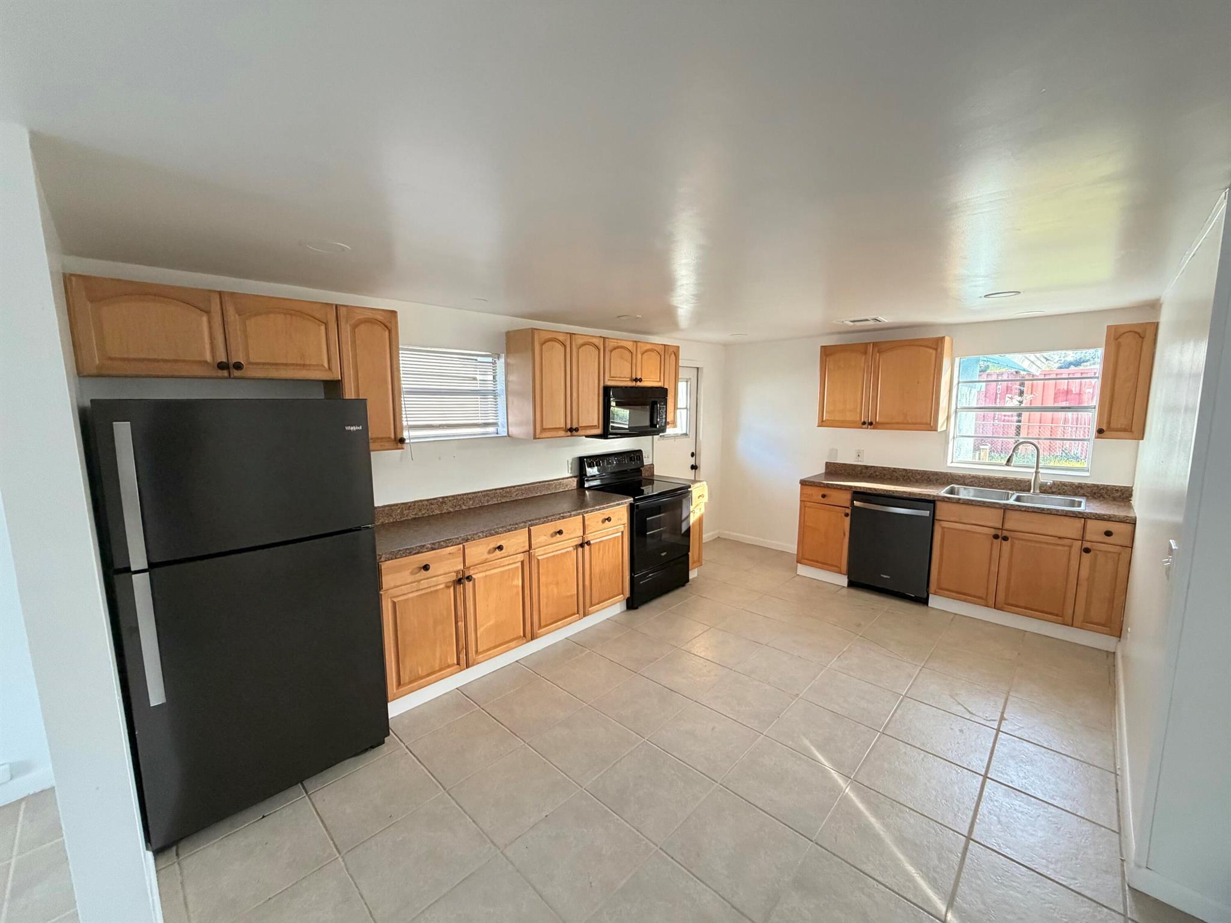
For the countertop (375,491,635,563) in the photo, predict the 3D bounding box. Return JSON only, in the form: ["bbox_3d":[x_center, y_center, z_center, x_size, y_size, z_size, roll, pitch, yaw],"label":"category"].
[{"bbox_3d":[-0.738,0.358,3.305,0.624,0.037,1.869,7,10,43],"label":"countertop"}]

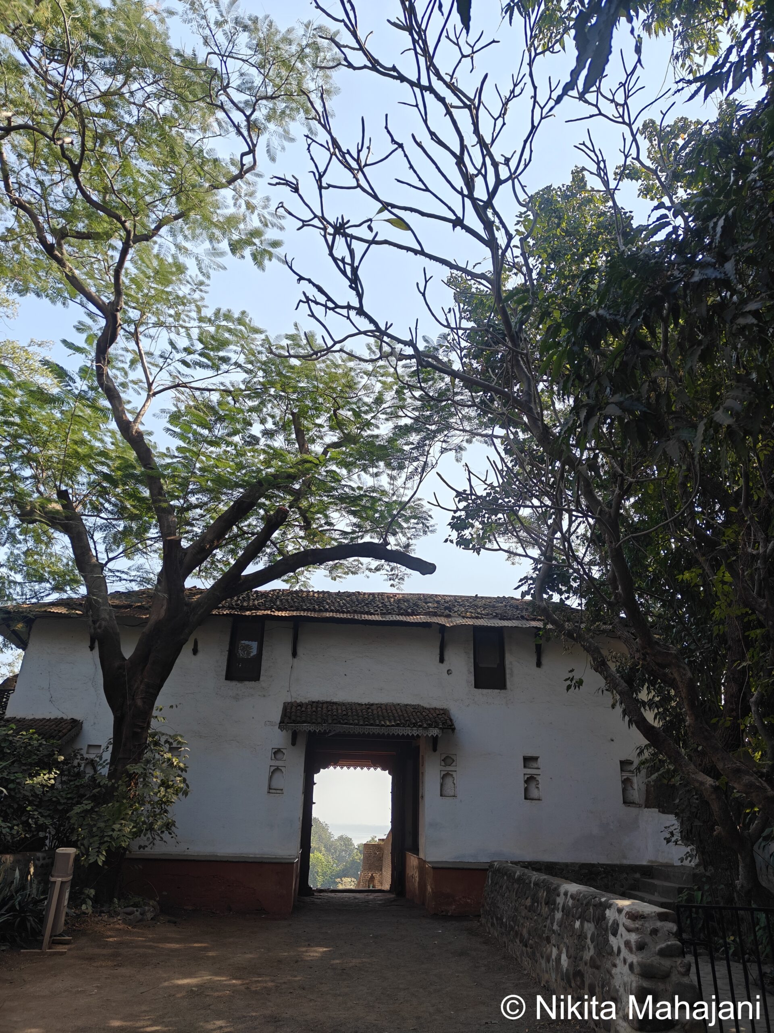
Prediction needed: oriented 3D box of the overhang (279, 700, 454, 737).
[{"bbox_3d":[-0.384,4.013,14.156,3.391,0.653,0.720,3,-23,-3],"label":"overhang"}]

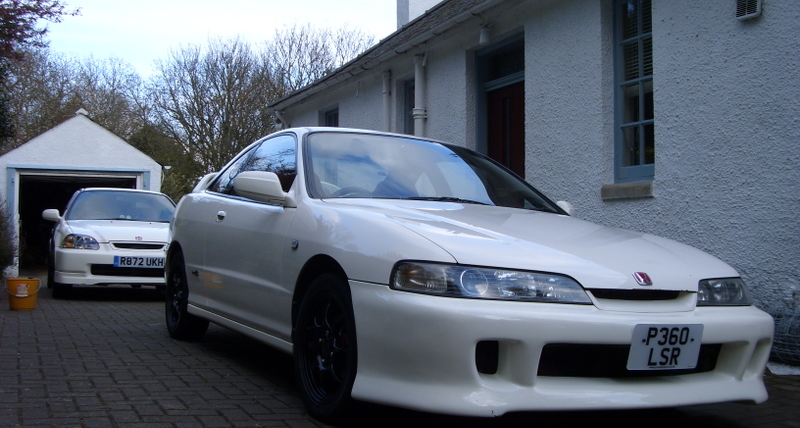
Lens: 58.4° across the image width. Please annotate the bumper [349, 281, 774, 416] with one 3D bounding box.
[{"bbox_3d":[0.736,0.483,2.615,1.690,0.440,0.620,4,-4,-29],"label":"bumper"}]

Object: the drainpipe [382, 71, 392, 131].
[{"bbox_3d":[-0.168,-0.333,8.971,0.125,2.935,0.095,2,-3,-29],"label":"drainpipe"}]

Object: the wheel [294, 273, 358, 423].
[{"bbox_3d":[-0.218,0.503,2.784,0.200,0.580,0.580,4,-4,-29],"label":"wheel"}]

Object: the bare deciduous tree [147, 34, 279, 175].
[{"bbox_3d":[-6.039,-1.986,22.825,4.200,7.305,4.200,0,-3,0],"label":"bare deciduous tree"}]

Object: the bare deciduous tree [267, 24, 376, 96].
[{"bbox_3d":[-2.836,-2.463,25.788,4.500,8.840,4.500,0,-3,0],"label":"bare deciduous tree"}]

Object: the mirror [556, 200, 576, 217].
[{"bbox_3d":[0.958,-0.001,4.140,0.230,0.155,0.170,4,-4,-29],"label":"mirror"}]

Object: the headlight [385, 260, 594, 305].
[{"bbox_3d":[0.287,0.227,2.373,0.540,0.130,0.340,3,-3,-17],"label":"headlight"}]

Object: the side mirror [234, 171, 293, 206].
[{"bbox_3d":[-0.617,-0.112,3.265,0.230,0.155,0.170,4,-4,-29],"label":"side mirror"}]

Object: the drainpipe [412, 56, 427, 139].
[{"bbox_3d":[0.224,-0.365,8.242,0.155,2.951,0.125,2,-3,-29],"label":"drainpipe"}]

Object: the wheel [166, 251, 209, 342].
[{"bbox_3d":[-1.494,0.579,5.072,0.200,0.580,0.580,4,-4,-29],"label":"wheel"}]

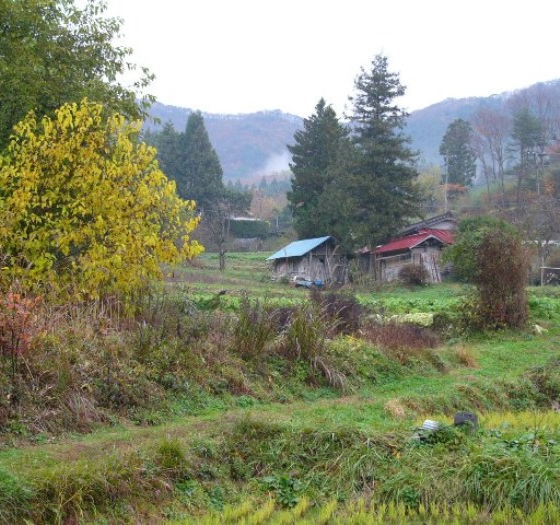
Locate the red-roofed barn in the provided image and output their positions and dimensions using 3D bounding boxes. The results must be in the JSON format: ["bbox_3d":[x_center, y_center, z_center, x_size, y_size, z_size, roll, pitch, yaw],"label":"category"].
[{"bbox_3d":[8.528,-0.944,70.000,4.200,4.300,5.500,0,-1,-30],"label":"red-roofed barn"}]

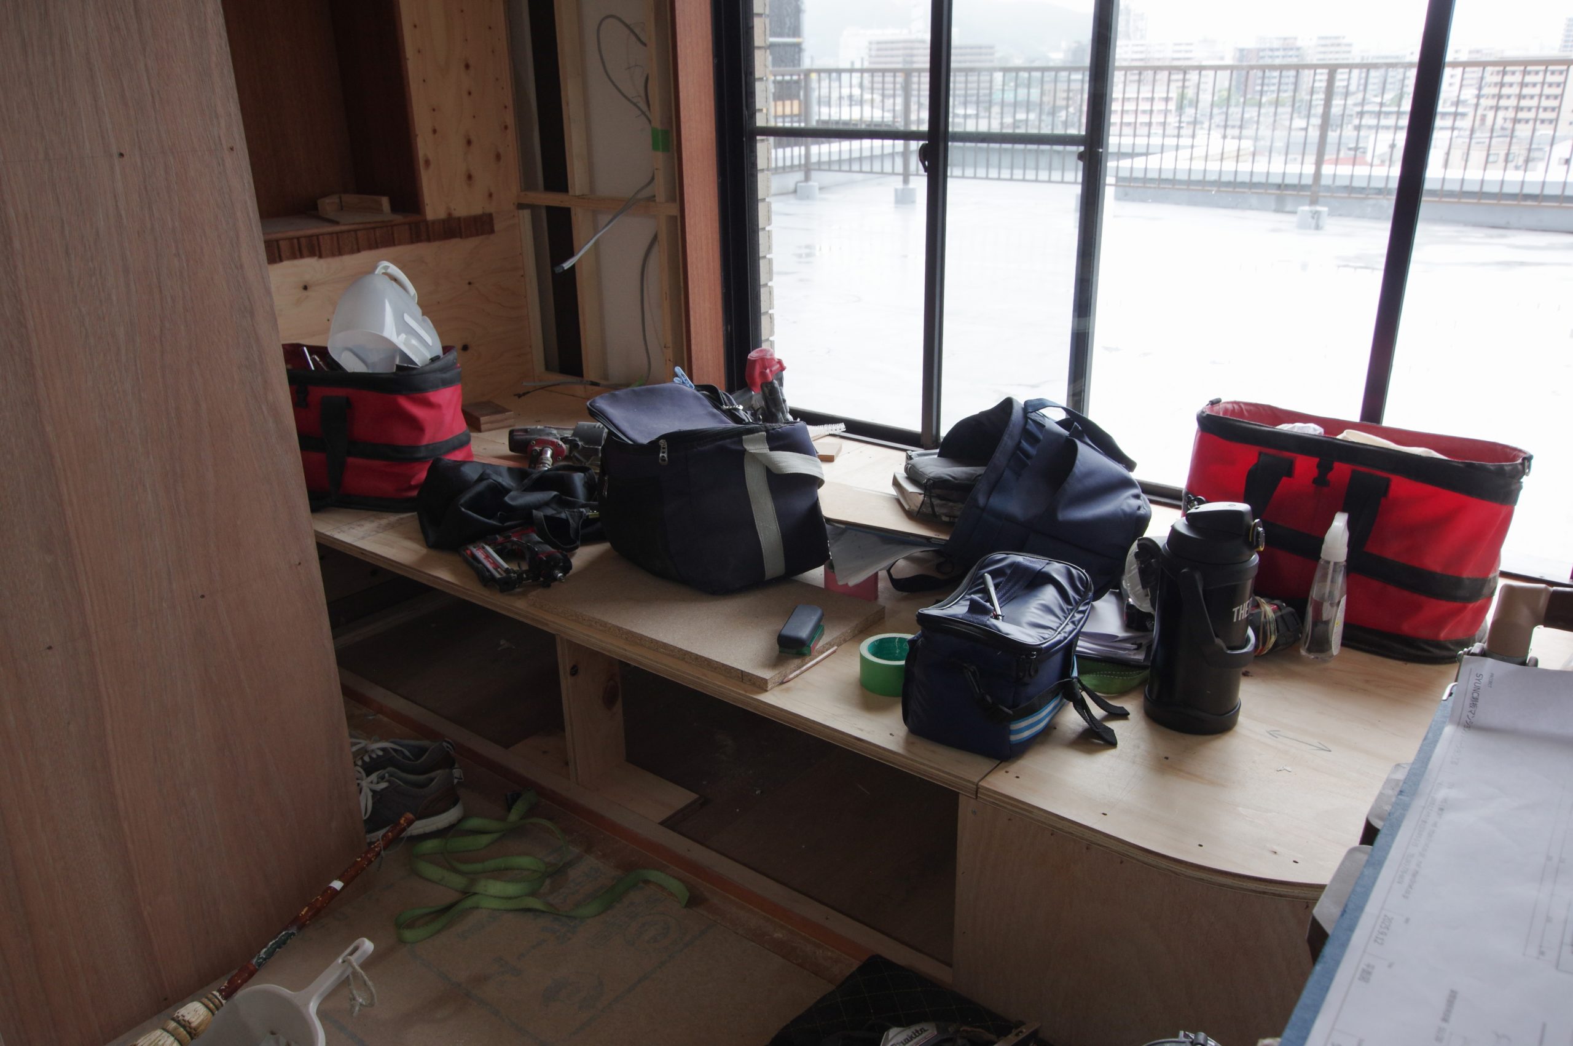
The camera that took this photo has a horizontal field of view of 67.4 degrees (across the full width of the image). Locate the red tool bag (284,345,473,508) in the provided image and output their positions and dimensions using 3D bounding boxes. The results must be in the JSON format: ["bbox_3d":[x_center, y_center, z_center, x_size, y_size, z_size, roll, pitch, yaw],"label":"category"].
[{"bbox_3d":[-0.924,-0.207,2.474,0.450,0.280,0.245,3,22,12],"label":"red tool bag"}]

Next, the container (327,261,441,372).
[{"bbox_3d":[-0.825,-0.417,2.430,0.155,0.170,0.205,-1,-13,2],"label":"container"}]

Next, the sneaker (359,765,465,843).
[{"bbox_3d":[-0.692,0.459,1.966,0.287,0.104,0.105,-4,21,-7],"label":"sneaker"}]

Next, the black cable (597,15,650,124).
[{"bbox_3d":[-0.385,-1.065,2.773,0.170,0.245,0.060,15,26,36],"label":"black cable"}]

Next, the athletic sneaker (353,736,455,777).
[{"bbox_3d":[-0.724,0.429,2.046,0.287,0.104,0.105,-3,21,-5],"label":"athletic sneaker"}]

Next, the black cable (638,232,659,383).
[{"bbox_3d":[-0.342,-0.537,2.973,0.078,0.390,0.035,15,26,36],"label":"black cable"}]

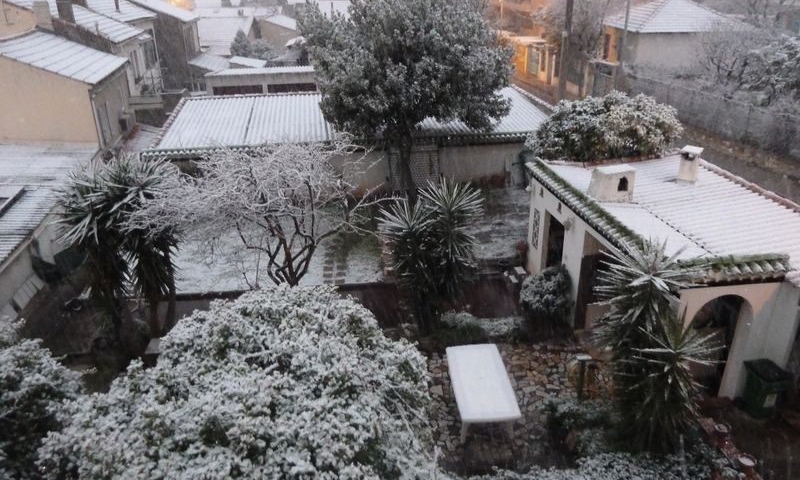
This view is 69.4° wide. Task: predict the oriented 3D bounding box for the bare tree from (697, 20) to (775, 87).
[{"bbox_3d":[16.340,-8.885,27.818,3.300,3.300,3.100,11,25,27],"label":"bare tree"}]

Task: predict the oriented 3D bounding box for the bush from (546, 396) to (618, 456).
[{"bbox_3d":[3.180,3.318,10.060,1.100,0.750,0.950,7,24,20],"label":"bush"}]

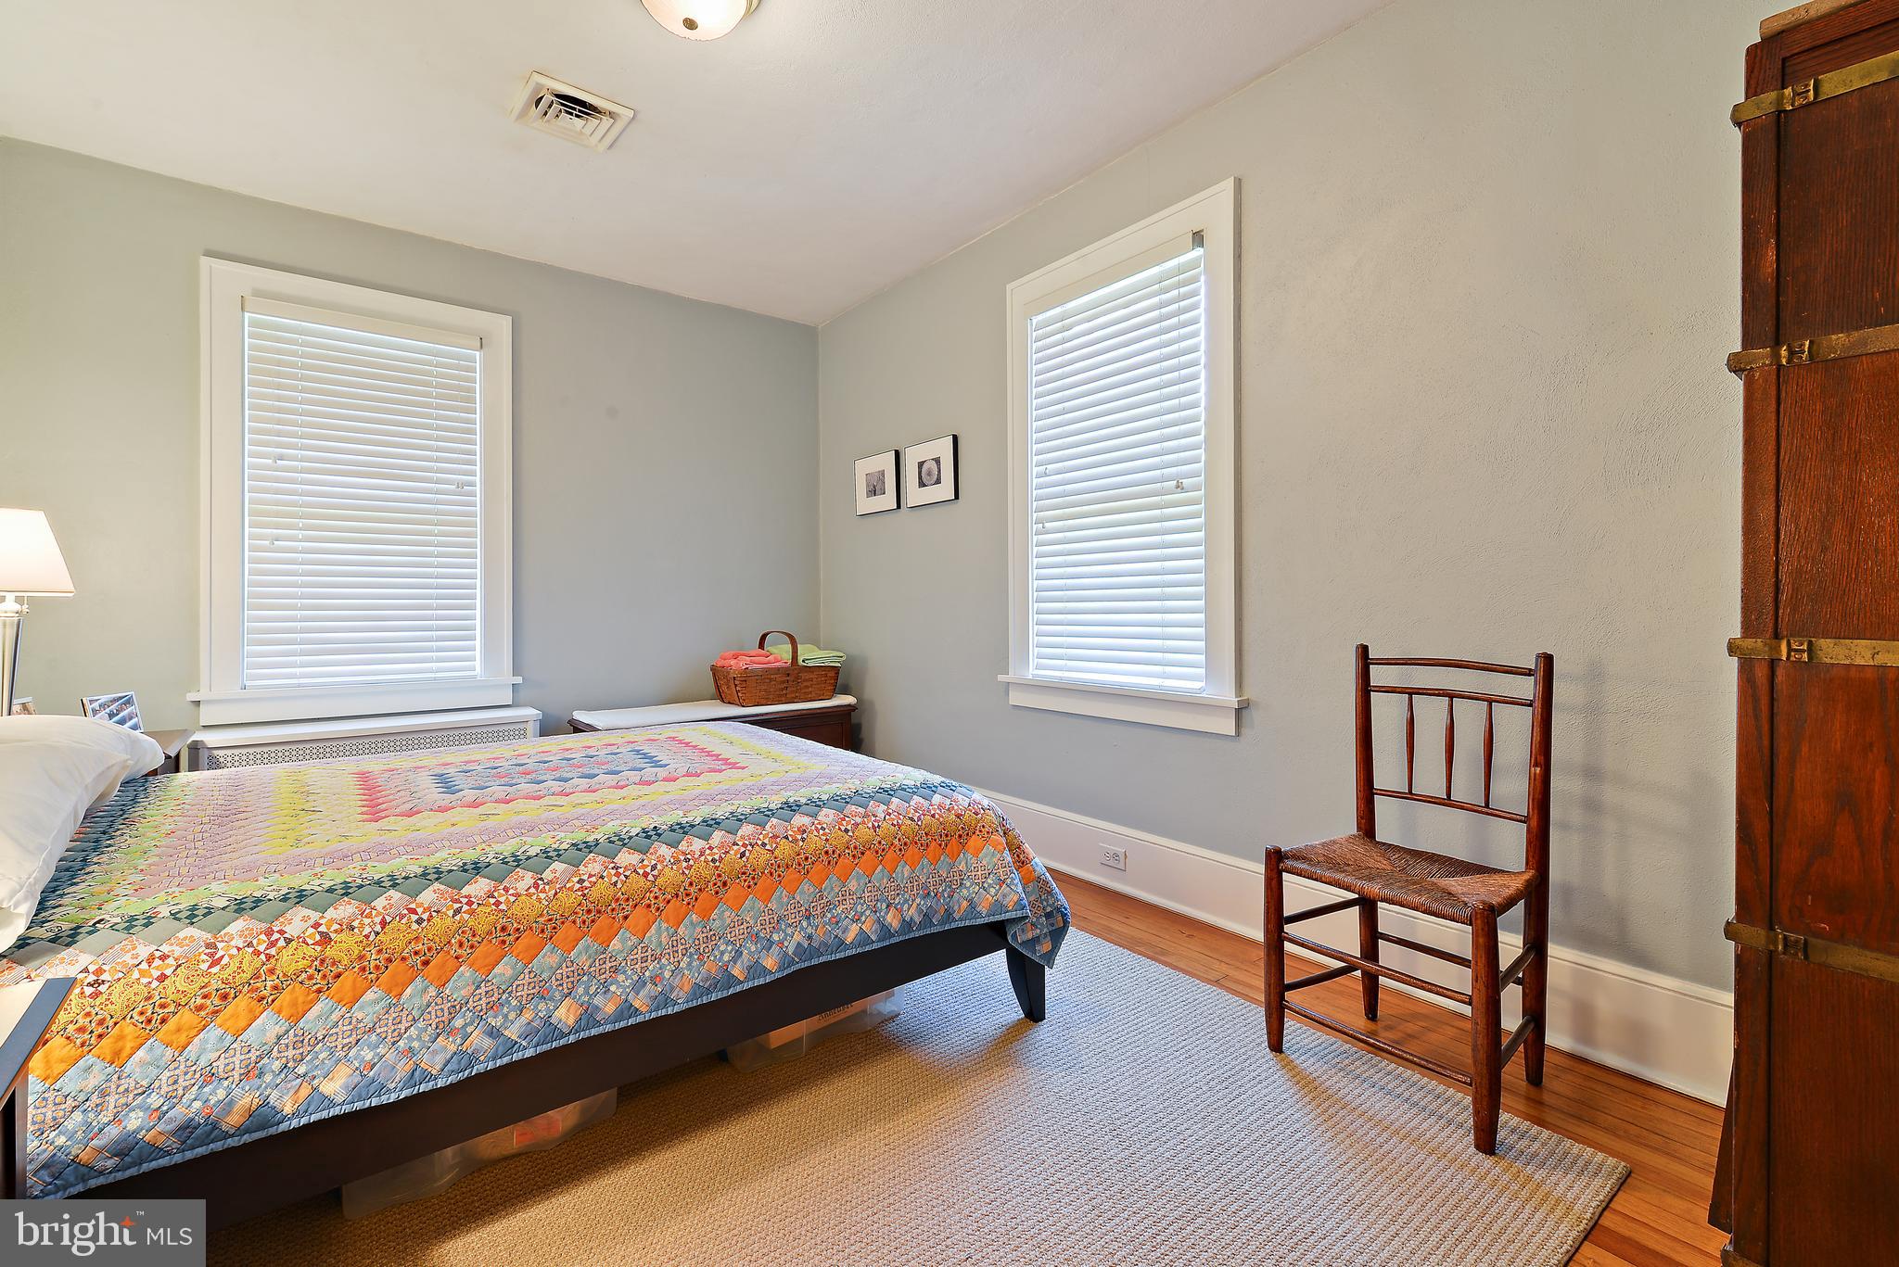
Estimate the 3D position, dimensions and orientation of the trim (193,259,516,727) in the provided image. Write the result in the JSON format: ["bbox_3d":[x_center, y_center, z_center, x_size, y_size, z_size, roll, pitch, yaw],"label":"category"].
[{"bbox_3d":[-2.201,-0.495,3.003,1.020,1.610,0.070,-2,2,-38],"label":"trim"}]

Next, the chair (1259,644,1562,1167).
[{"bbox_3d":[0.940,0.469,1.633,0.370,0.865,0.445,-2,2,-38],"label":"chair"}]

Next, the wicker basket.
[{"bbox_3d":[-0.824,0.156,3.740,0.530,0.325,0.305,-2,2,-38],"label":"wicker basket"}]

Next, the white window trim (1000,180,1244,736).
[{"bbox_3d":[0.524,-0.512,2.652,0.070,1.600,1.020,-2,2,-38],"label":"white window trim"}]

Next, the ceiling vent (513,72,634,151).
[{"bbox_3d":[-1.121,-1.541,2.357,0.275,0.025,0.270,-2,2,-38],"label":"ceiling vent"}]

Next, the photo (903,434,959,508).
[{"bbox_3d":[-0.074,-0.691,3.426,0.032,0.268,0.335,-2,2,-38],"label":"photo"}]

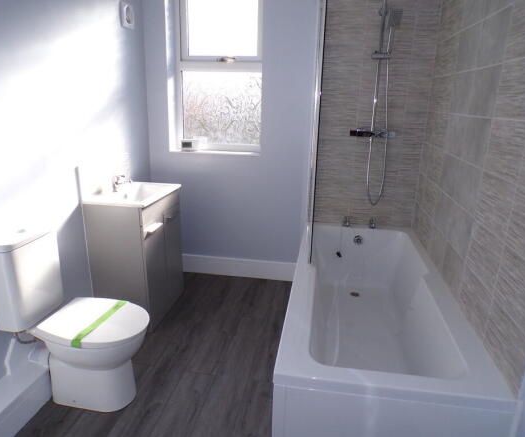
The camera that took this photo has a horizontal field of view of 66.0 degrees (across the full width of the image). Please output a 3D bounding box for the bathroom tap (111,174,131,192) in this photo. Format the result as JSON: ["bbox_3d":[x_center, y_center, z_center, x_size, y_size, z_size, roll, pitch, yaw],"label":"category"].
[{"bbox_3d":[-0.856,-0.211,2.458,0.115,0.103,0.051,4,17,9],"label":"bathroom tap"}]

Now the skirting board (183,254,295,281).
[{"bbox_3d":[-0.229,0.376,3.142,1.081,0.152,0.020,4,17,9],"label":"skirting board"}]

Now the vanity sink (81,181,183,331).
[{"bbox_3d":[-0.766,0.213,2.574,0.358,0.770,0.587,4,17,9],"label":"vanity sink"}]

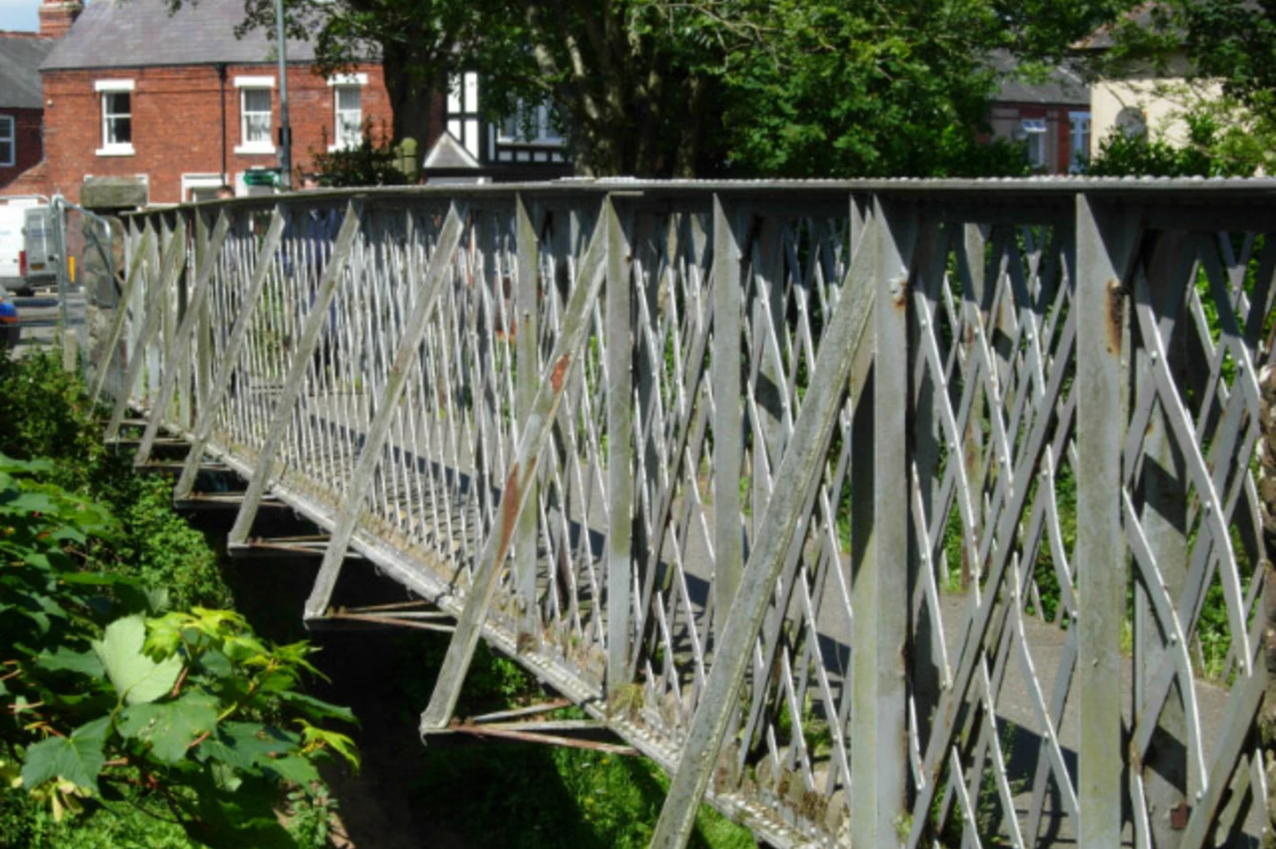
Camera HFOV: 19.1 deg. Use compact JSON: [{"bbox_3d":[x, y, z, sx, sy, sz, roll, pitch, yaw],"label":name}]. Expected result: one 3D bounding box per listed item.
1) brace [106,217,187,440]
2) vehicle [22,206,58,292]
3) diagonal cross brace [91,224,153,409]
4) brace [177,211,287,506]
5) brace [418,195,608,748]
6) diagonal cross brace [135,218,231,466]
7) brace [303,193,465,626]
[{"bbox_3d":[-3.173,-0.627,24.562,0.075,1.519,0.065,17,-3,-12],"label":"brace"},{"bbox_3d":[-15.273,-3.931,85.931,4.700,2.050,1.950,1,3,27],"label":"vehicle"},{"bbox_3d":[-3.736,-0.779,27.416,0.075,1.474,0.065,16,-3,-12],"label":"diagonal cross brace"},{"bbox_3d":[-2.009,-0.356,18.853,0.075,1.515,0.065,19,-3,-12],"label":"brace"},{"bbox_3d":[-0.316,0.108,10.290,0.075,1.519,0.065,19,-3,-12],"label":"brace"},{"bbox_3d":[-2.581,-0.500,21.707,0.075,1.524,0.065,18,-3,-12],"label":"diagonal cross brace"},{"bbox_3d":[-0.865,-0.052,13.144,0.075,1.510,0.065,19,-3,-12],"label":"brace"}]

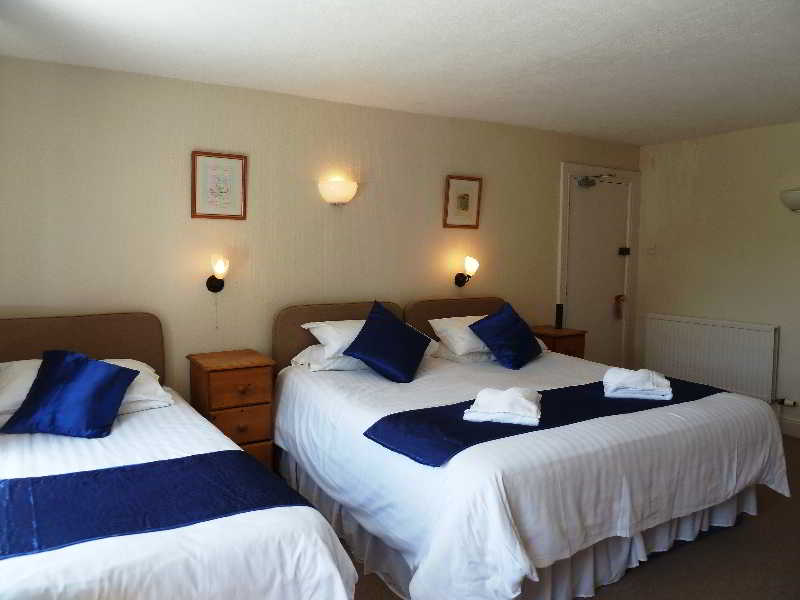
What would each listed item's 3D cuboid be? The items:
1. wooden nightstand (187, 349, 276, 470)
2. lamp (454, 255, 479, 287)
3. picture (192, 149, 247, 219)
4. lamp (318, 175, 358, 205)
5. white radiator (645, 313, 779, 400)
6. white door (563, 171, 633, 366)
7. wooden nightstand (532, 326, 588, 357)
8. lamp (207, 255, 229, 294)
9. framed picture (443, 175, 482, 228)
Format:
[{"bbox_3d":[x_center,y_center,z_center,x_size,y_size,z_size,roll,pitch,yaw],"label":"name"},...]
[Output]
[{"bbox_3d":[-0.996,0.683,3.389,0.390,0.687,0.455,-2,5,-29],"label":"wooden nightstand"},{"bbox_3d":[0.510,-0.211,4.312,0.106,0.235,0.200,-2,5,-29],"label":"lamp"},{"bbox_3d":[-1.088,-0.684,3.497,0.323,0.388,0.023,-2,5,-29],"label":"picture"},{"bbox_3d":[-0.383,-0.707,3.819,0.273,0.173,0.135,-2,5,-29],"label":"lamp"},{"bbox_3d":[2.490,0.438,4.735,0.090,0.543,1.115,-2,5,-29],"label":"white radiator"},{"bbox_3d":[1.742,-0.080,5.131,0.750,1.965,0.050,-2,5,-29],"label":"white door"},{"bbox_3d":[1.208,0.593,4.607,0.380,0.705,0.430,-2,5,-29],"label":"wooden nightstand"},{"bbox_3d":[-1.080,-0.155,3.443,0.106,0.235,0.200,-2,5,-29],"label":"lamp"},{"bbox_3d":[0.480,-0.734,4.355,0.320,0.388,0.023,-2,5,-29],"label":"framed picture"}]

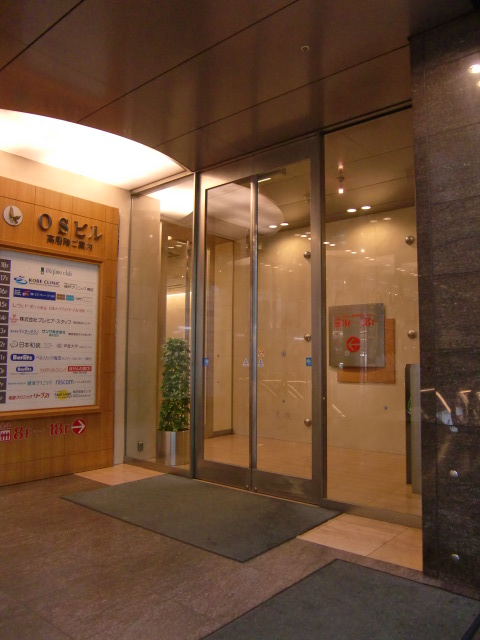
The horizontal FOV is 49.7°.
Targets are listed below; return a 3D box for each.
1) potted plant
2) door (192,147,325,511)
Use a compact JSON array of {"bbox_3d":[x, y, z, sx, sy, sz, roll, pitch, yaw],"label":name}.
[{"bbox_3d":[-0.883,1.074,6.917,0.456,1.654,0.456,0,-4,0],"label":"potted plant"},{"bbox_3d":[0.157,-0.007,5.674,1.746,3.668,0.120,-3,-5,41],"label":"door"}]

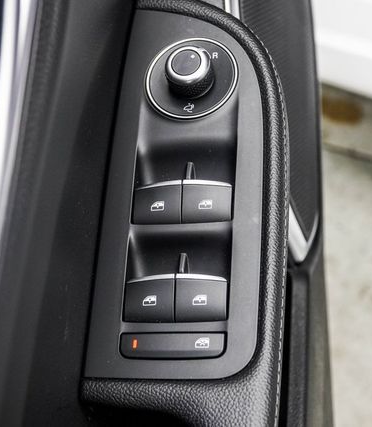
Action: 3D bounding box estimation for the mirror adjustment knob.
[{"bbox_3d":[0.001,-0.067,0.508,0.022,0.014,0.022,-5,65,12],"label":"mirror adjustment knob"}]

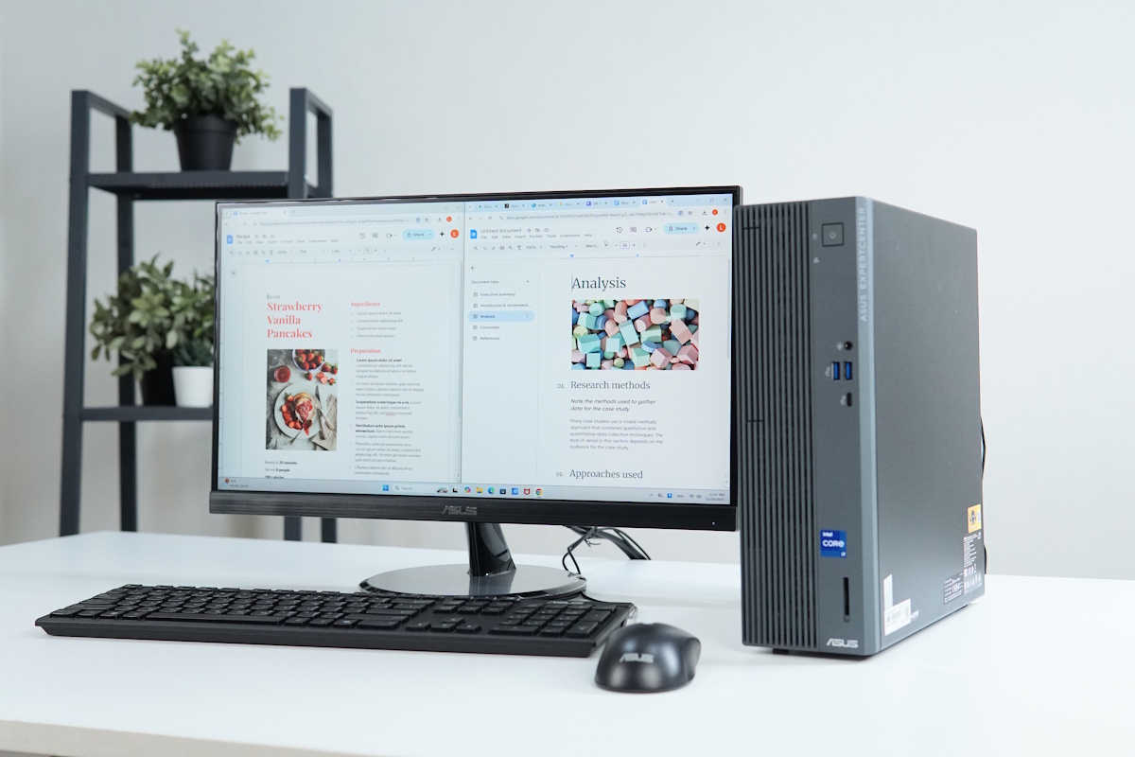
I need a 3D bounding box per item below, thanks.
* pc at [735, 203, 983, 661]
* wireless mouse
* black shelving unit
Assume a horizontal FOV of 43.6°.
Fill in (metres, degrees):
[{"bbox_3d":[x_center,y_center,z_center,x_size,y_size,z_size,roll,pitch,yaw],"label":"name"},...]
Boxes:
[{"bbox_3d":[0.232,0.035,1.085,0.093,0.313,0.282,-1,0,31],"label":"pc"},{"bbox_3d":[0.053,0.175,0.930,0.066,0.038,0.104,-1,0,12],"label":"wireless mouse"},{"bbox_3d":[-0.564,0.300,2.200,0.352,1.480,0.350,-1,0,2],"label":"black shelving unit"}]

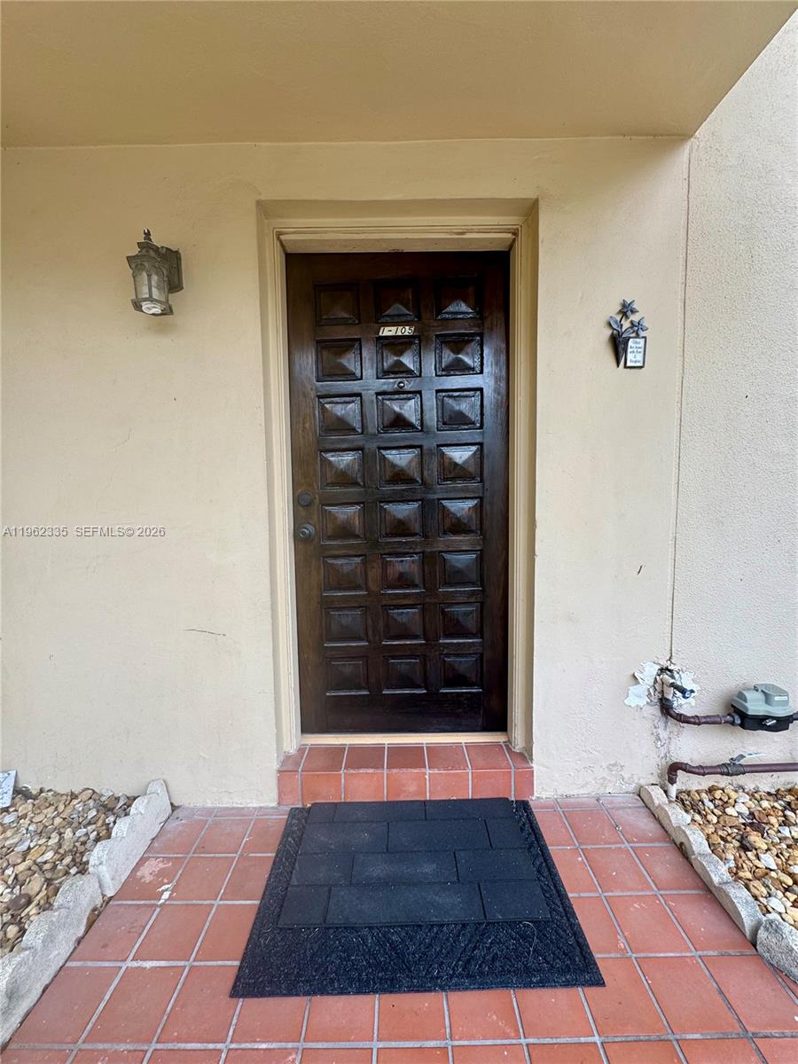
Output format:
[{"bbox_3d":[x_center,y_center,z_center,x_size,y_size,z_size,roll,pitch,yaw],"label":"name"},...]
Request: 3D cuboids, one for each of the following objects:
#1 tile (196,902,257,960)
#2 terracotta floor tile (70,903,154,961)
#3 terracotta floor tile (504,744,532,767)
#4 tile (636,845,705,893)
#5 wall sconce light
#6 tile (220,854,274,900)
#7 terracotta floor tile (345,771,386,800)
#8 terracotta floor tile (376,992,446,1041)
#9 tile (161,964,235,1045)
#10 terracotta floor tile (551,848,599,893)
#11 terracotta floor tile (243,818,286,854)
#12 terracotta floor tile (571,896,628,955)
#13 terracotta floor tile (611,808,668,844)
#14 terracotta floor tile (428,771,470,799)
[{"bbox_3d":[-0.474,1.148,1.233,0.156,0.014,0.159,-2,6,0],"label":"tile"},{"bbox_3d":[-0.809,1.157,1.236,0.156,0.014,0.159,-2,6,0],"label":"terracotta floor tile"},{"bbox_3d":[0.492,0.920,1.767,0.075,0.014,0.166,-2,6,0],"label":"terracotta floor tile"},{"bbox_3d":[0.851,1.071,1.364,0.153,0.013,0.155,-1,6,0],"label":"tile"},{"bbox_3d":[-0.812,-0.865,1.430,0.144,0.248,0.175,-1,5,0],"label":"wall sconce light"},{"bbox_3d":[-0.462,1.105,1.374,0.154,0.012,0.154,-1,5,0],"label":"tile"},{"bbox_3d":[-0.134,0.997,1.685,0.154,0.121,0.012,-1,5,0],"label":"terracotta floor tile"},{"bbox_3d":[0.030,1.124,1.034,0.153,0.013,0.155,-1,6,0],"label":"terracotta floor tile"},{"bbox_3d":[-0.462,1.136,1.036,0.153,0.013,0.155,-1,6,0],"label":"tile"},{"bbox_3d":[0.535,1.102,1.394,0.156,0.014,0.159,-2,6,0],"label":"terracotta floor tile"},{"bbox_3d":[-0.461,1.085,1.537,0.153,0.013,0.155,-1,6,0],"label":"terracotta floor tile"},{"bbox_3d":[0.522,1.095,1.198,0.154,0.014,0.156,-1,5,0],"label":"terracotta floor tile"},{"bbox_3d":[0.855,1.056,1.538,0.154,0.014,0.156,-1,5,0],"label":"terracotta floor tile"},{"bbox_3d":[0.196,0.984,1.682,0.156,0.127,0.014,-1,5,0],"label":"terracotta floor tile"}]

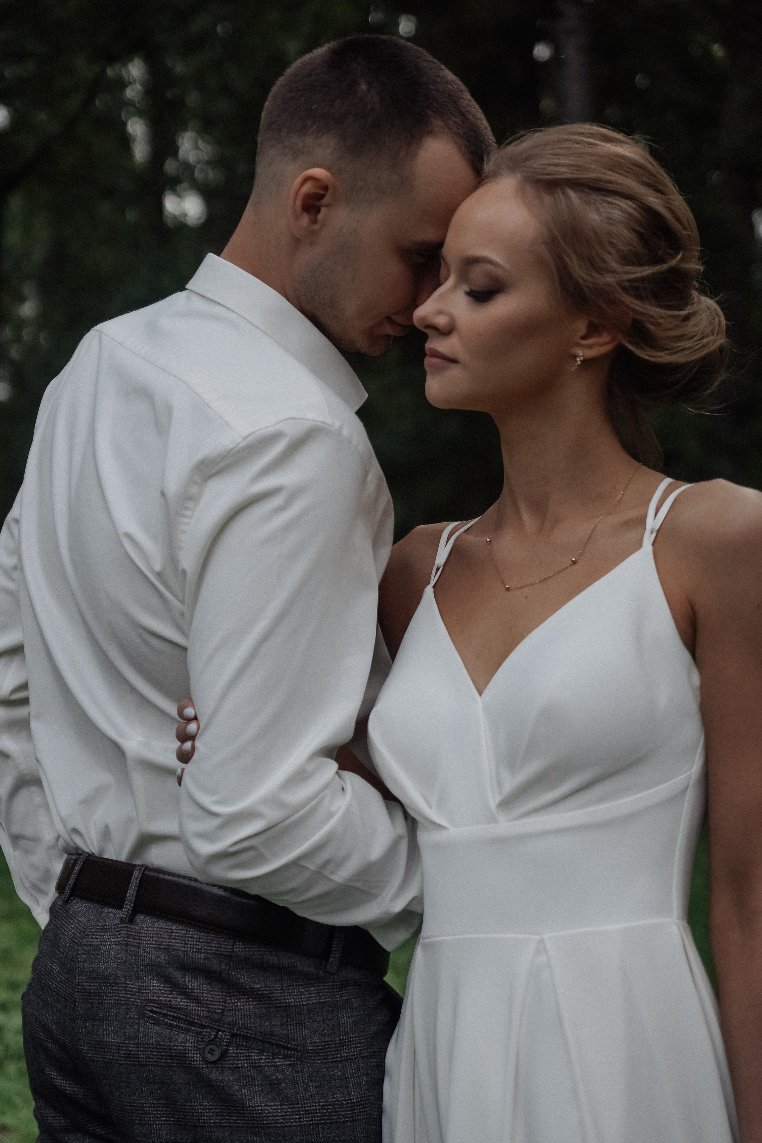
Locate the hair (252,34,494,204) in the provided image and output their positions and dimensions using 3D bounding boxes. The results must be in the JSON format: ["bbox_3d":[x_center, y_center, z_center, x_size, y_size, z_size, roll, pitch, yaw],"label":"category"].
[{"bbox_3d":[-0.007,-0.359,1.975,0.190,0.165,0.165,23,6,8],"label":"hair"}]

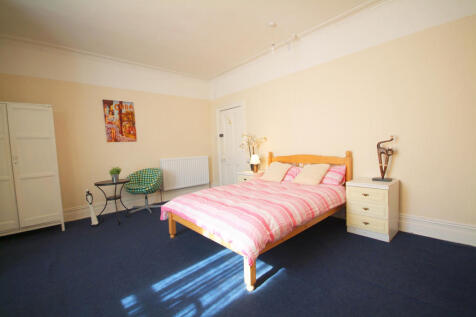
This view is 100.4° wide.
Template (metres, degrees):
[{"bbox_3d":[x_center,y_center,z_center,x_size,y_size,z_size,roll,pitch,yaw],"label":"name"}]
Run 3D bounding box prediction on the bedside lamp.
[{"bbox_3d":[0.313,0.103,3.879,0.180,0.360,0.180,-2,2,0],"label":"bedside lamp"}]

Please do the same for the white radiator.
[{"bbox_3d":[-1.165,0.317,4.473,1.140,0.670,0.100,-4,3,-42],"label":"white radiator"}]

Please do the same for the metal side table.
[{"bbox_3d":[-2.063,0.705,3.288,0.500,0.610,0.500,-4,3,-42],"label":"metal side table"}]

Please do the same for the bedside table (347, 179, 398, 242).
[{"bbox_3d":[1.647,0.590,2.432,0.410,0.620,0.420,-4,3,-42],"label":"bedside table"}]

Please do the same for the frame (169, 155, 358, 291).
[{"bbox_3d":[0.348,0.443,2.612,2.030,1.000,1.430,-4,3,-42],"label":"frame"}]

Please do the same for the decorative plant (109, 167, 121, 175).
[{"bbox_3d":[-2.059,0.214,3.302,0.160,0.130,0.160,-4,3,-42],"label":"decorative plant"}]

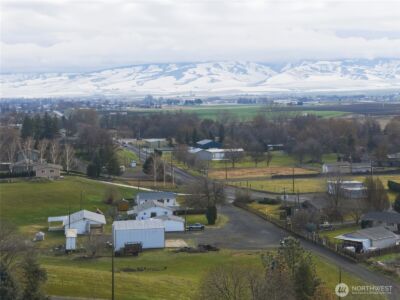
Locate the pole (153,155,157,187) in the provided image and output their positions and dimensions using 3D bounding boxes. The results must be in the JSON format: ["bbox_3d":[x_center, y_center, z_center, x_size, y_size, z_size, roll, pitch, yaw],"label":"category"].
[{"bbox_3d":[-19.240,9.380,345.000,0.400,13.300,0.400,0,4,0],"label":"pole"}]

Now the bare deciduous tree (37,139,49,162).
[{"bbox_3d":[-74.960,1.290,385.000,5.600,13.500,5.600,0,4,0],"label":"bare deciduous tree"}]

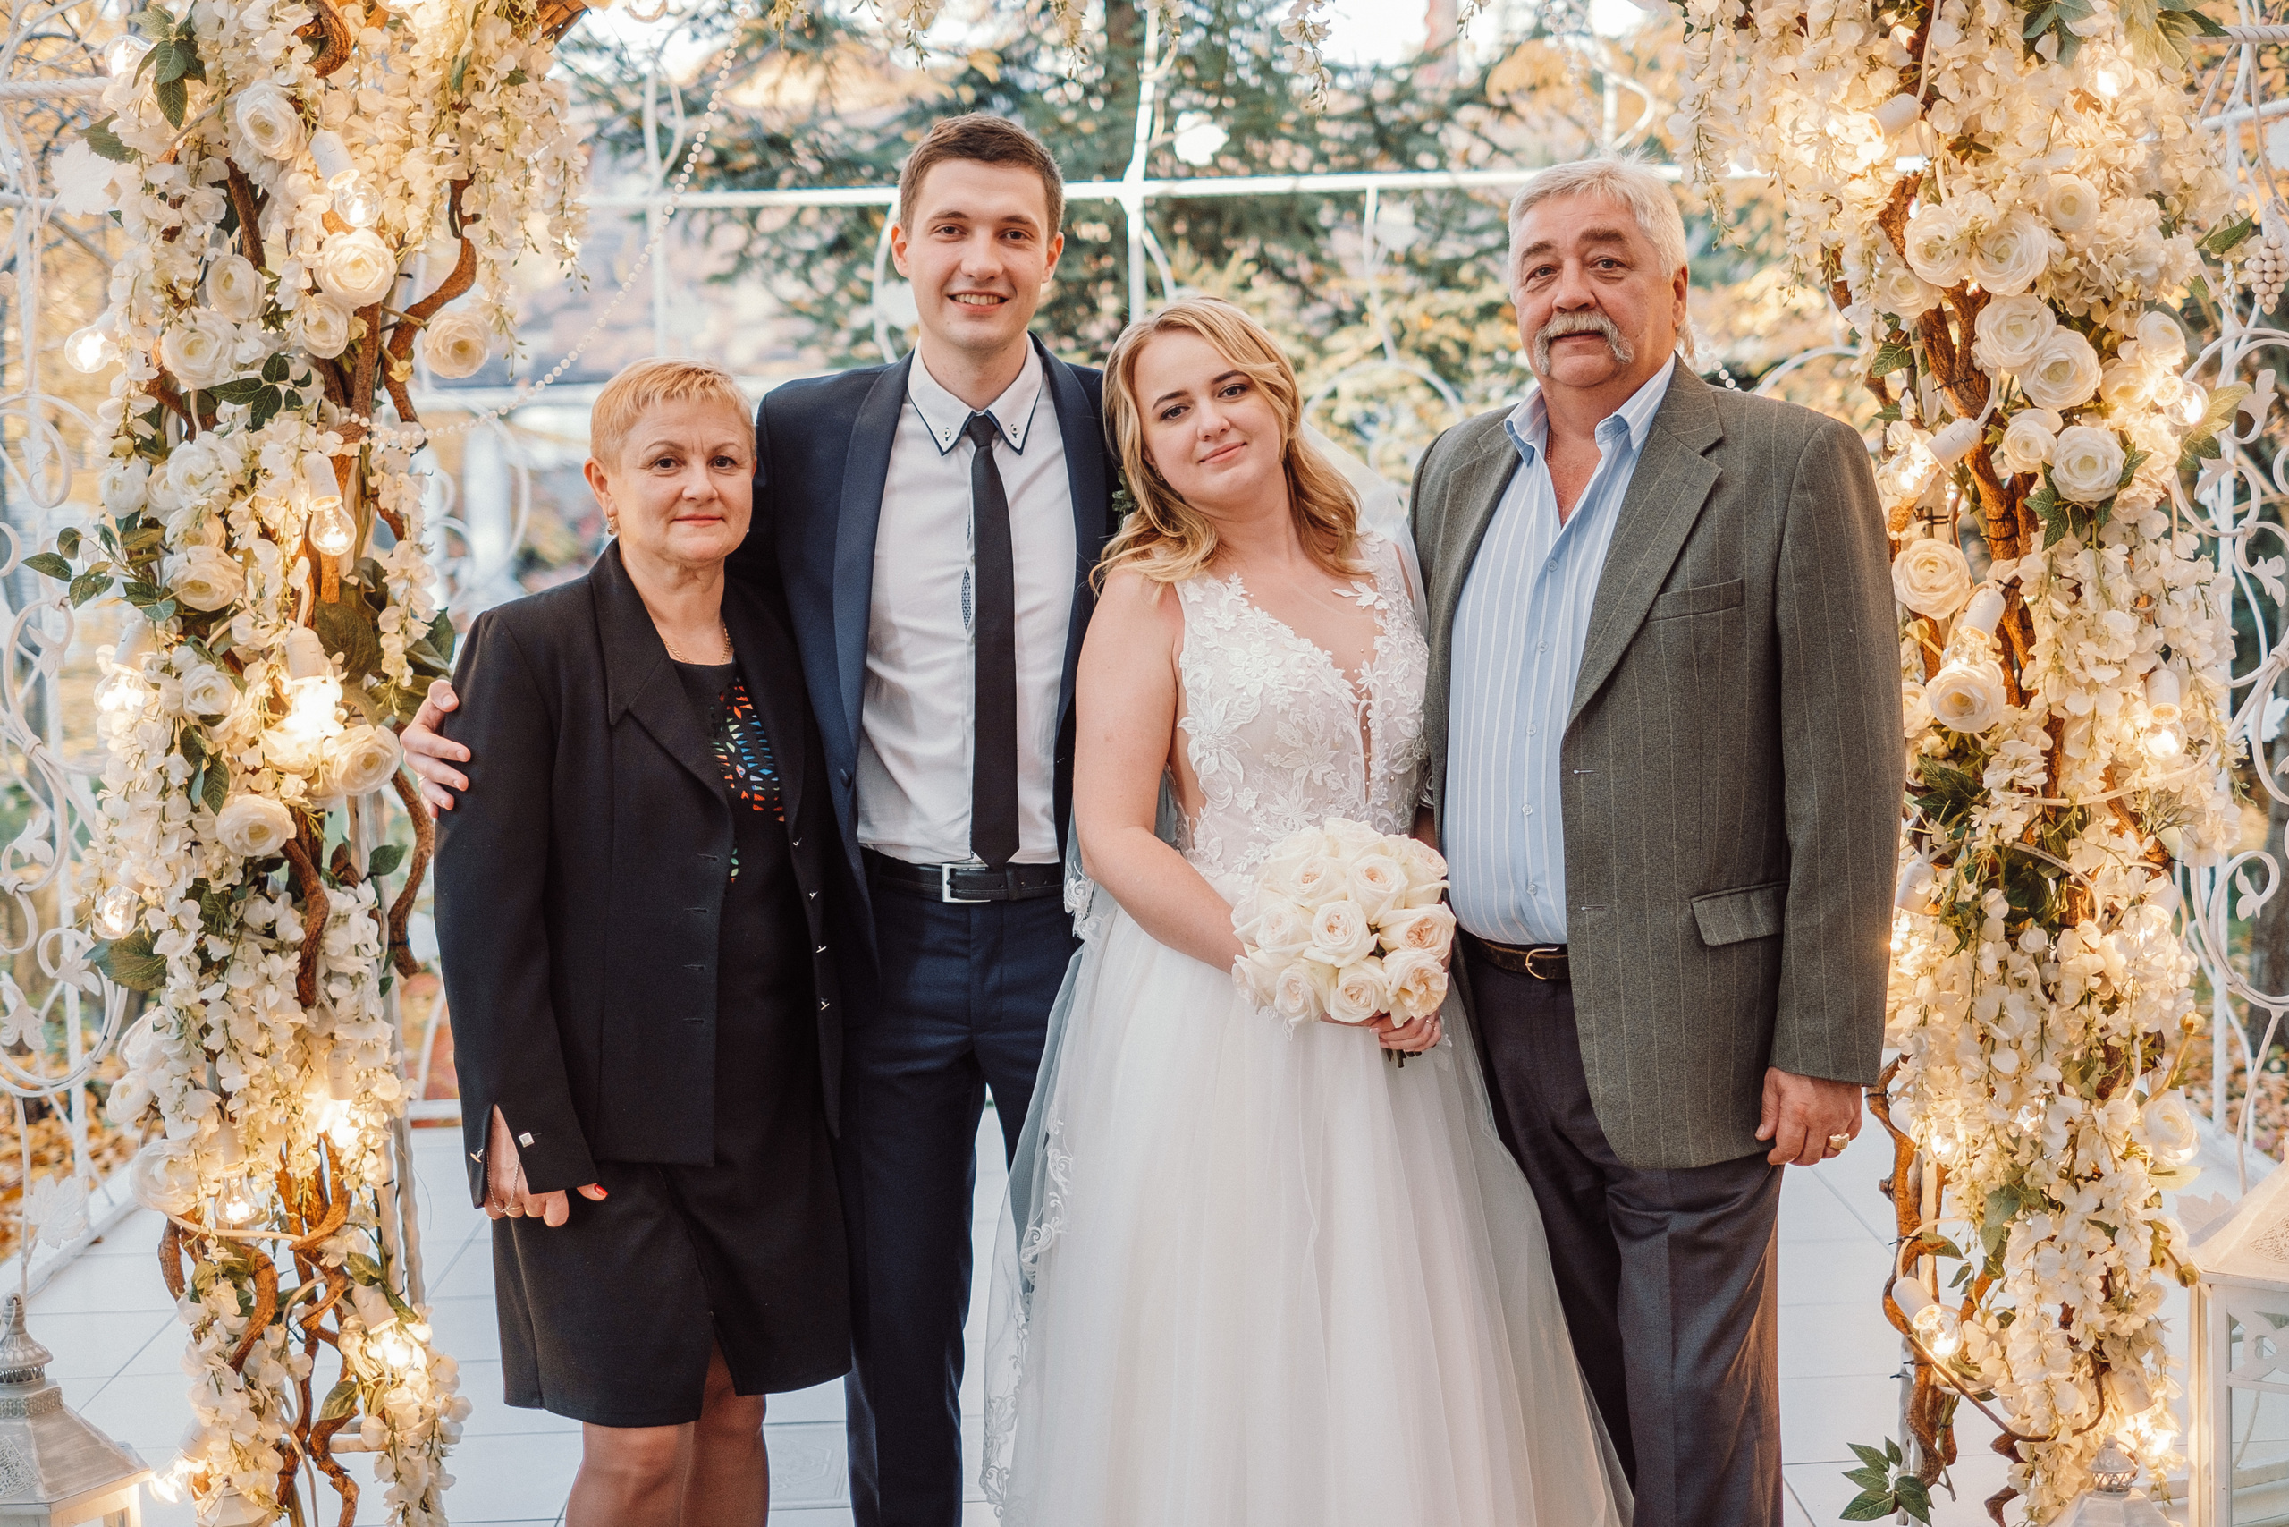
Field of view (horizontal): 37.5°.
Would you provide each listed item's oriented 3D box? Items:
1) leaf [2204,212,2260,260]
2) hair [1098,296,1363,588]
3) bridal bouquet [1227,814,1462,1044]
[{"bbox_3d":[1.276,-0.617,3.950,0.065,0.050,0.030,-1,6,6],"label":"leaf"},{"bbox_3d":[0.087,-0.324,3.400,0.265,0.300,0.240,-8,6,2],"label":"hair"},{"bbox_3d":[0.191,0.167,3.220,0.210,0.230,0.200,-1,6,-2],"label":"bridal bouquet"}]

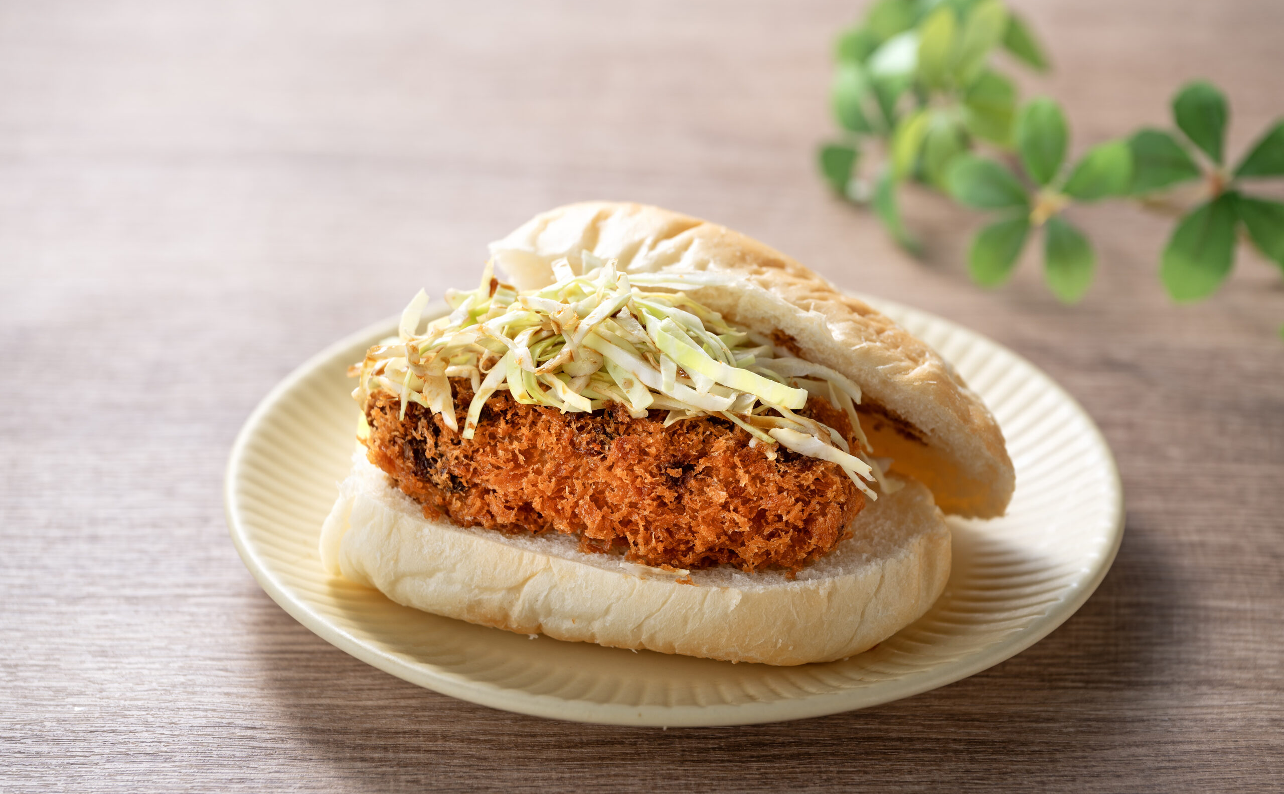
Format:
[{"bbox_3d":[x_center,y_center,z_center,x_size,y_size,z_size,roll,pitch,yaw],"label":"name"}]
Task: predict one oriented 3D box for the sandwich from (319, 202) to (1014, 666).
[{"bbox_3d":[0.009,0.003,0.952,0.146,0.076,0.088,8,30,13],"label":"sandwich"}]

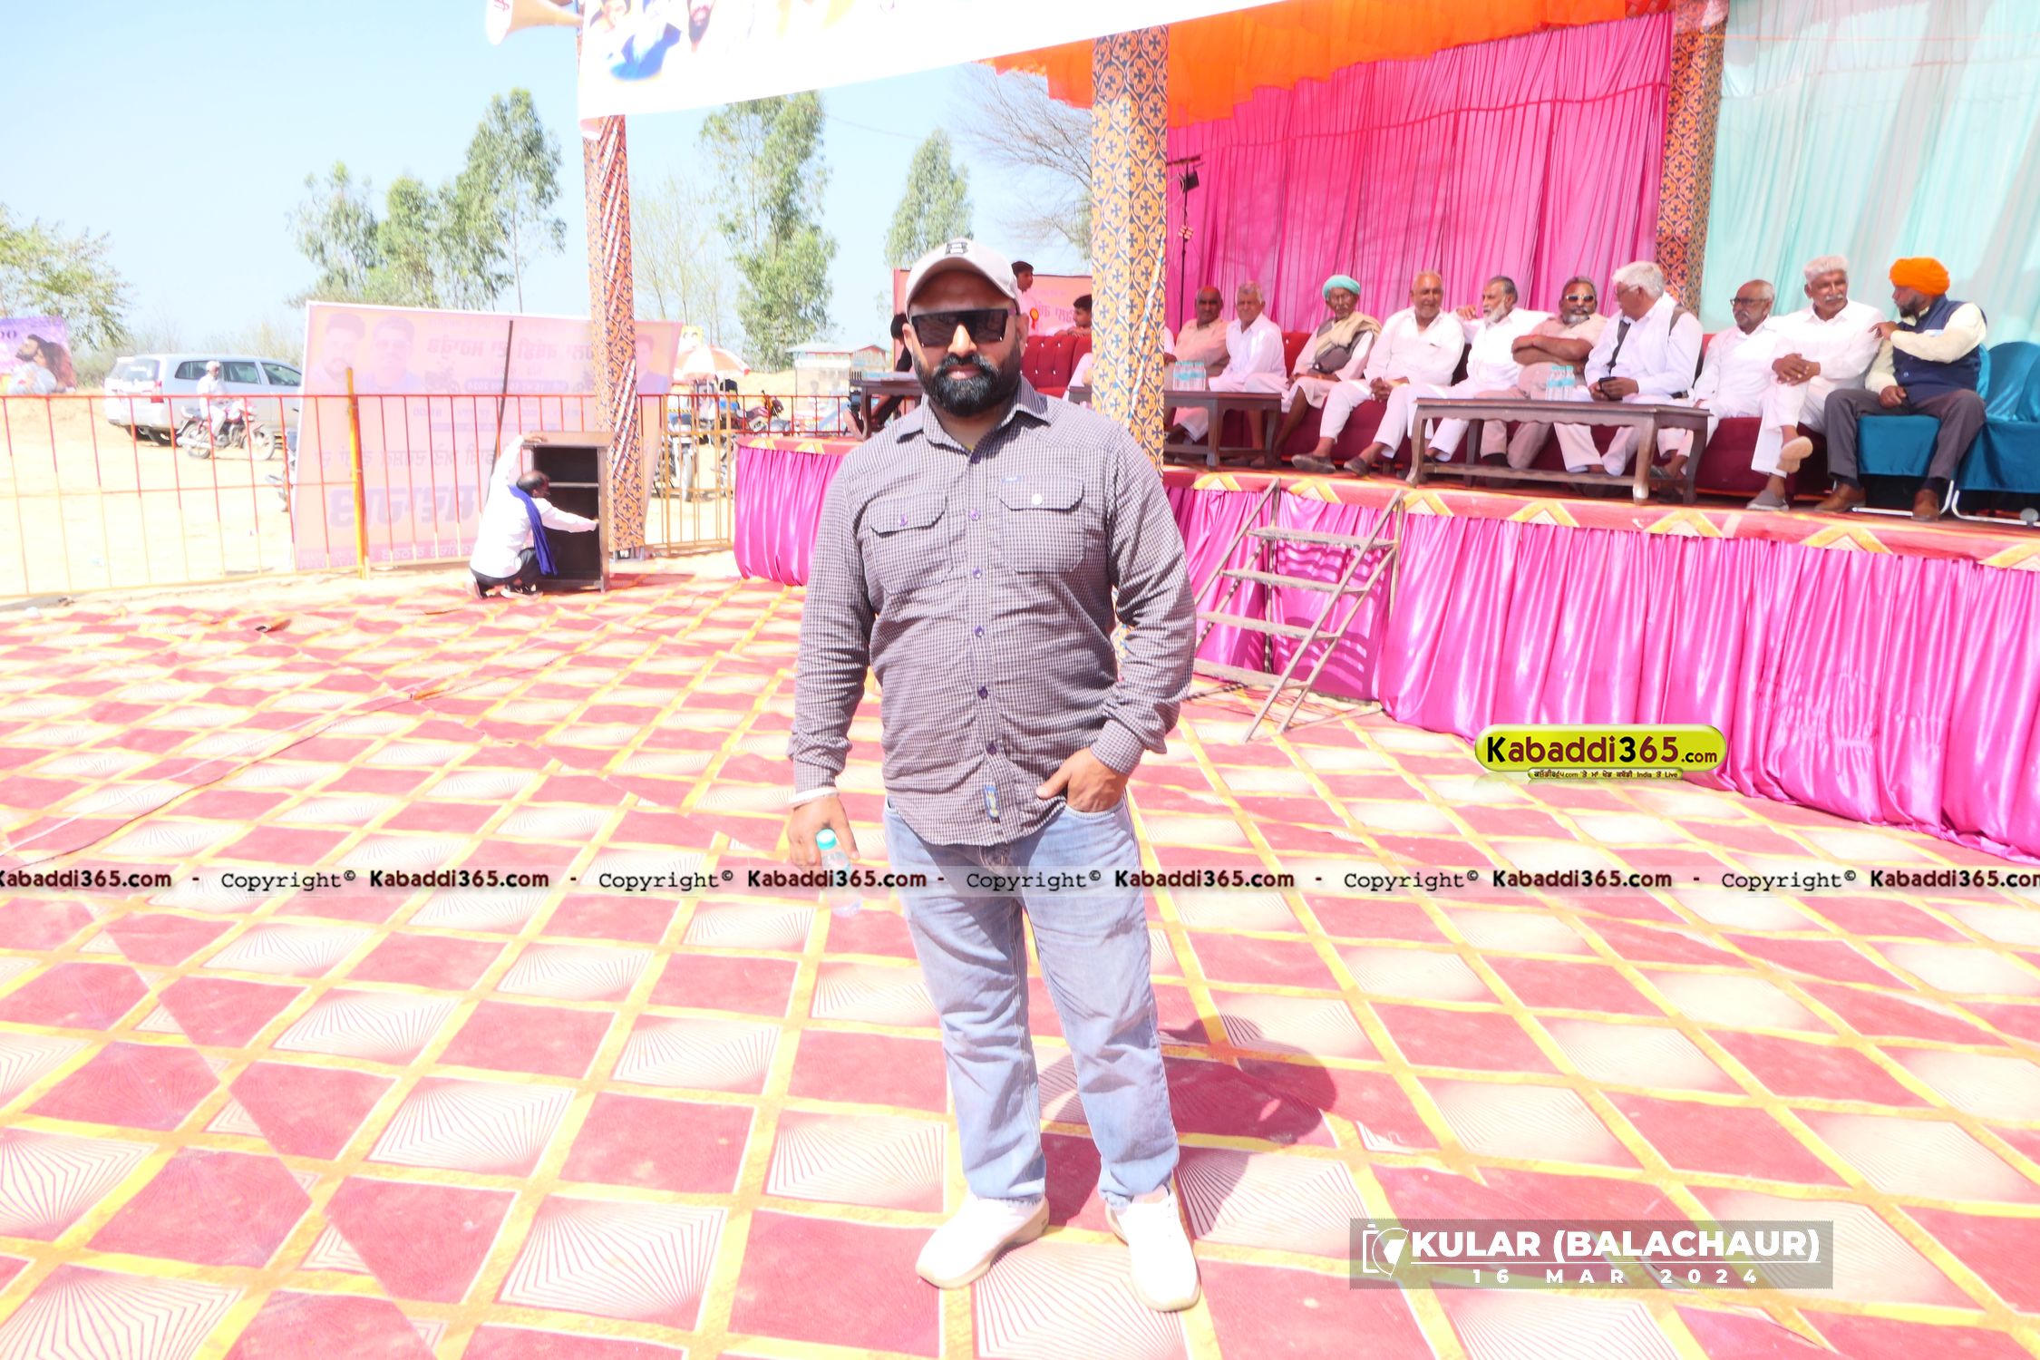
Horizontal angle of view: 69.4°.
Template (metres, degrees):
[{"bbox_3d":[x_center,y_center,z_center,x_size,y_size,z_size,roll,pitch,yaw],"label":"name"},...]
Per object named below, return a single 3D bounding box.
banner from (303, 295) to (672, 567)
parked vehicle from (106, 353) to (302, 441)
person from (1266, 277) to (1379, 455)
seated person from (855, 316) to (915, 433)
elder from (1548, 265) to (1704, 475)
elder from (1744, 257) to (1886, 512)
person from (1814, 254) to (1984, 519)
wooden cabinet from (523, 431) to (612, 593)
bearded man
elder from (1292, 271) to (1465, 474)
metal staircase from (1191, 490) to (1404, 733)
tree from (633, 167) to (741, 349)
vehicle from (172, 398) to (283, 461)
[{"bbox_3d":[-4.491,-2.021,12.596,3.040,2.380,0.050,-7,39,-37],"label":"banner"},{"bbox_3d":[-16.439,-5.883,30.938,1.770,1.760,4.580,5,12,23],"label":"parked vehicle"},{"bbox_3d":[1.832,-1.867,8.920,0.750,1.140,0.600,-9,15,-39],"label":"person"},{"bbox_3d":[-1.044,-2.640,12.612,0.750,1.140,0.550,-9,15,-39],"label":"seated person"},{"bbox_3d":[2.971,-1.477,7.198,0.750,1.100,0.580,-8,14,-34],"label":"elder"},{"bbox_3d":[3.441,-1.295,6.367,0.700,1.080,0.580,-11,16,-43],"label":"elder"},{"bbox_3d":[3.659,-1.268,6.057,0.780,1.130,0.660,-10,15,-42],"label":"person"},{"bbox_3d":[-3.397,-1.284,11.075,0.620,1.190,0.450,-2,12,-11],"label":"wooden cabinet"},{"bbox_3d":[-0.043,0.179,2.557,0.670,1.800,0.420,2,12,6],"label":"bearded man"},{"bbox_3d":[1.977,-1.689,8.070,0.600,1.100,0.880,11,15,40],"label":"elder"},{"bbox_3d":[1.211,-0.395,7.306,1.080,1.130,0.760,-9,15,-41],"label":"metal staircase"},{"bbox_3d":[-11.982,-13.827,53.354,4.000,9.100,4.000,1,11,0],"label":"tree"},{"bbox_3d":[-14.228,-4.511,26.463,1.980,1.100,0.720,3,12,11],"label":"vehicle"}]

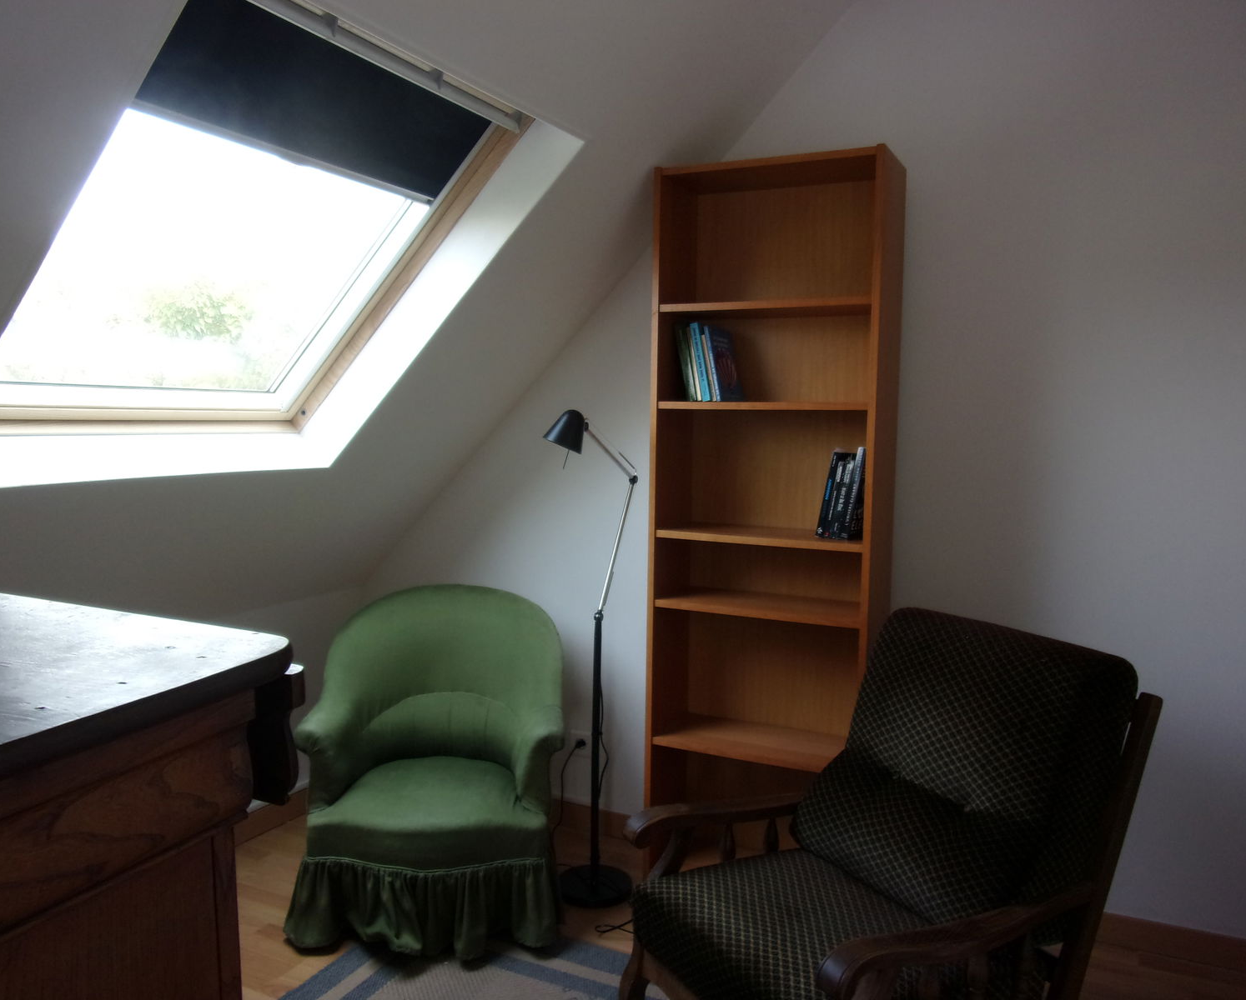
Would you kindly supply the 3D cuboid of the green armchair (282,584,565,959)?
[{"bbox_3d":[-0.520,0.688,2.600,0.720,0.830,0.670,1,4,-4],"label":"green armchair"}]

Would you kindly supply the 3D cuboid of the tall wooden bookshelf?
[{"bbox_3d":[0.400,0.123,2.518,0.602,1.995,0.268,3,5,27],"label":"tall wooden bookshelf"}]

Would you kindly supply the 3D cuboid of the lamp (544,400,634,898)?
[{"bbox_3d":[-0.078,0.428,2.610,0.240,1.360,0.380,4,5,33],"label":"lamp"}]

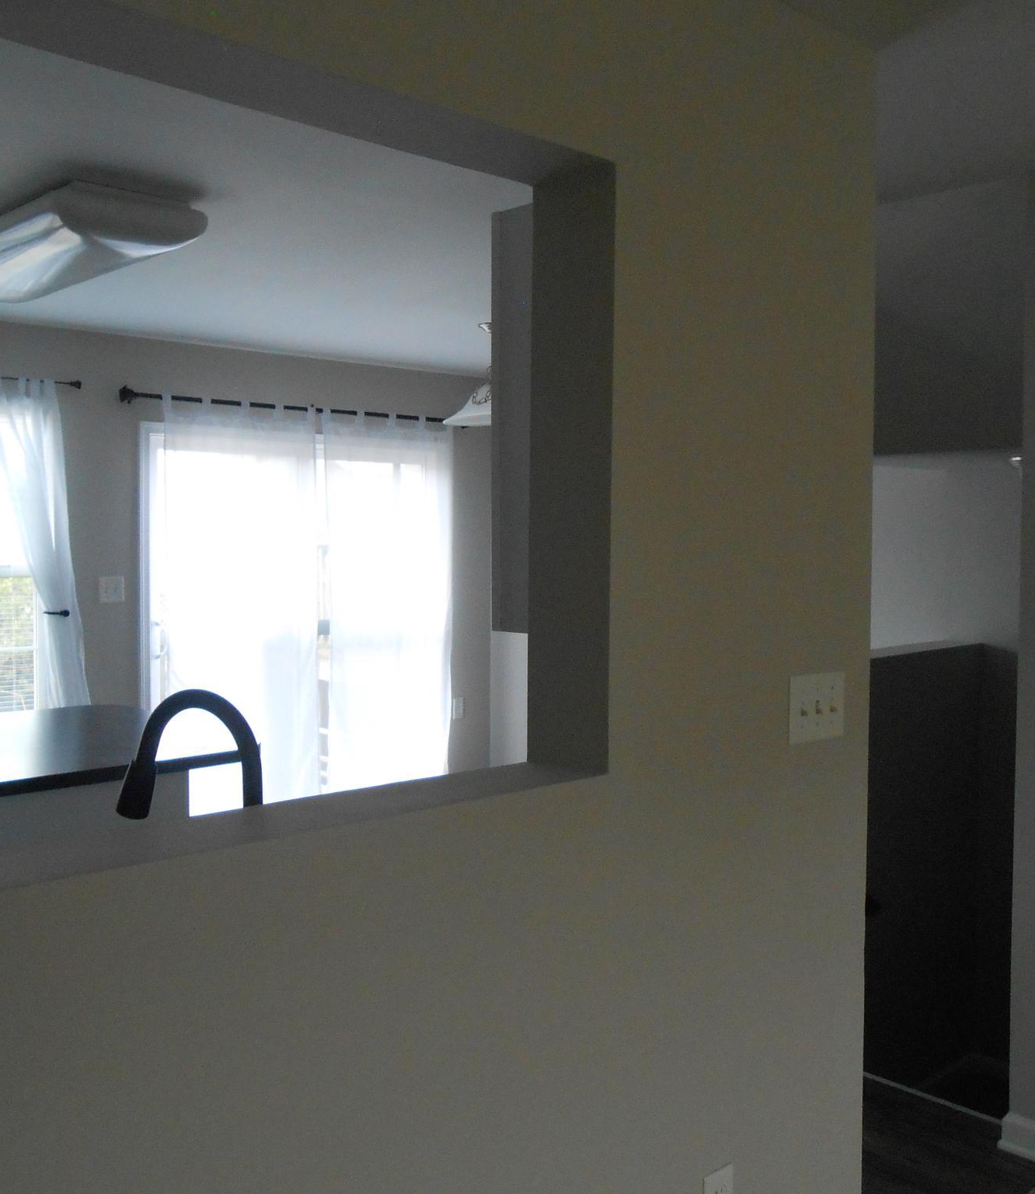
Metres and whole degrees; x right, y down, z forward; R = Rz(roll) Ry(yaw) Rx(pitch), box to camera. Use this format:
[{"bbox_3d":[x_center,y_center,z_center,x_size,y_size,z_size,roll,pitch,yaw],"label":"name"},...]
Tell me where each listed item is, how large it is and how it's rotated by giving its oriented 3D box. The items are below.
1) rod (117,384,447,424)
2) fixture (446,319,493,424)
[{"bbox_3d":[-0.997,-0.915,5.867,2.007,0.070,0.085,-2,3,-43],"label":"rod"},{"bbox_3d":[-0.095,-0.926,5.019,0.420,0.425,0.420,0,3,0],"label":"fixture"}]

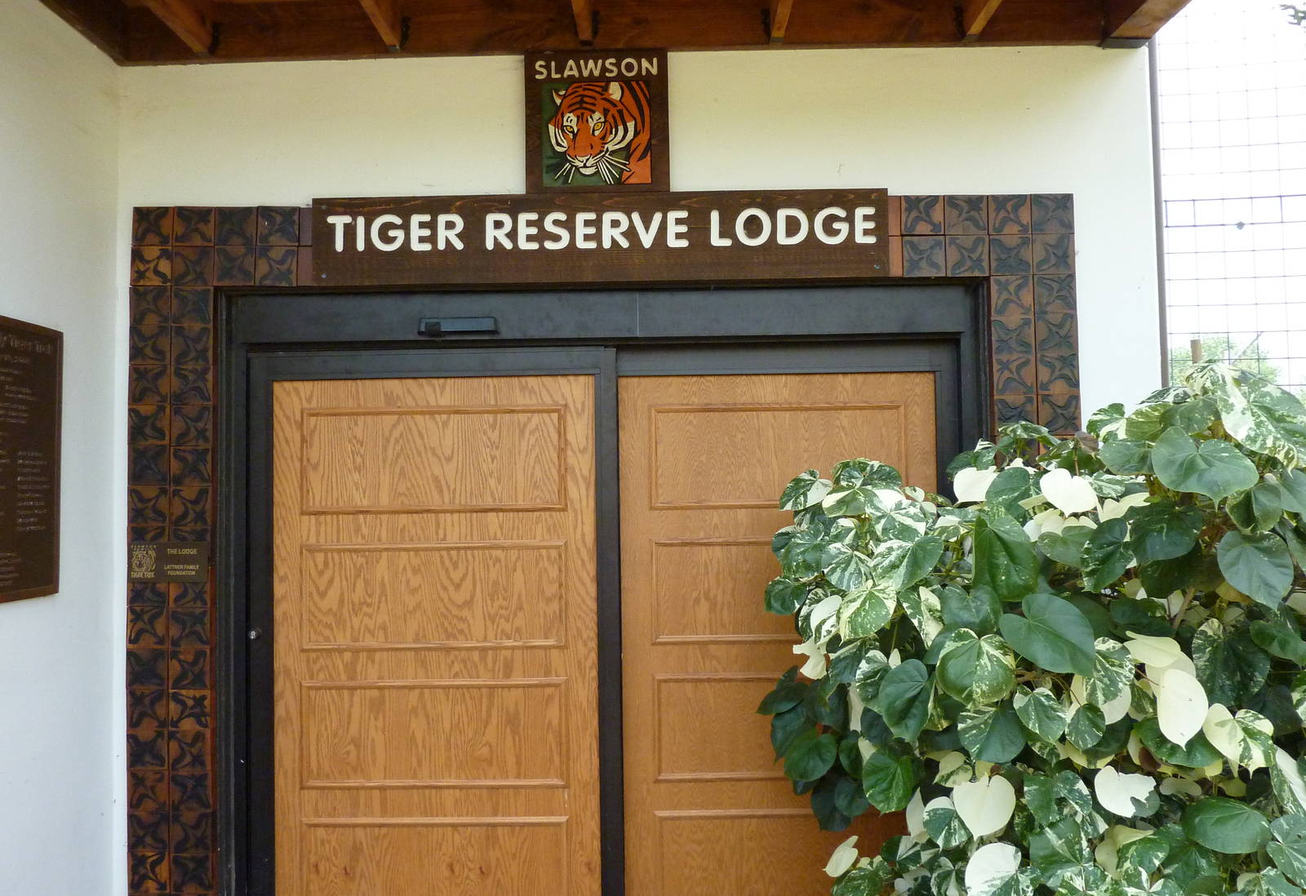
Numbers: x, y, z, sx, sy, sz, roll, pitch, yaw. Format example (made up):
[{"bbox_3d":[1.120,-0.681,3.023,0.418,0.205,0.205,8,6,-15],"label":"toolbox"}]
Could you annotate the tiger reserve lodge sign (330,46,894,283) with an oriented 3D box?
[{"bbox_3d":[-0.173,-0.901,3.031,1.833,0.748,0.042,-1,-2,1],"label":"tiger reserve lodge sign"}]

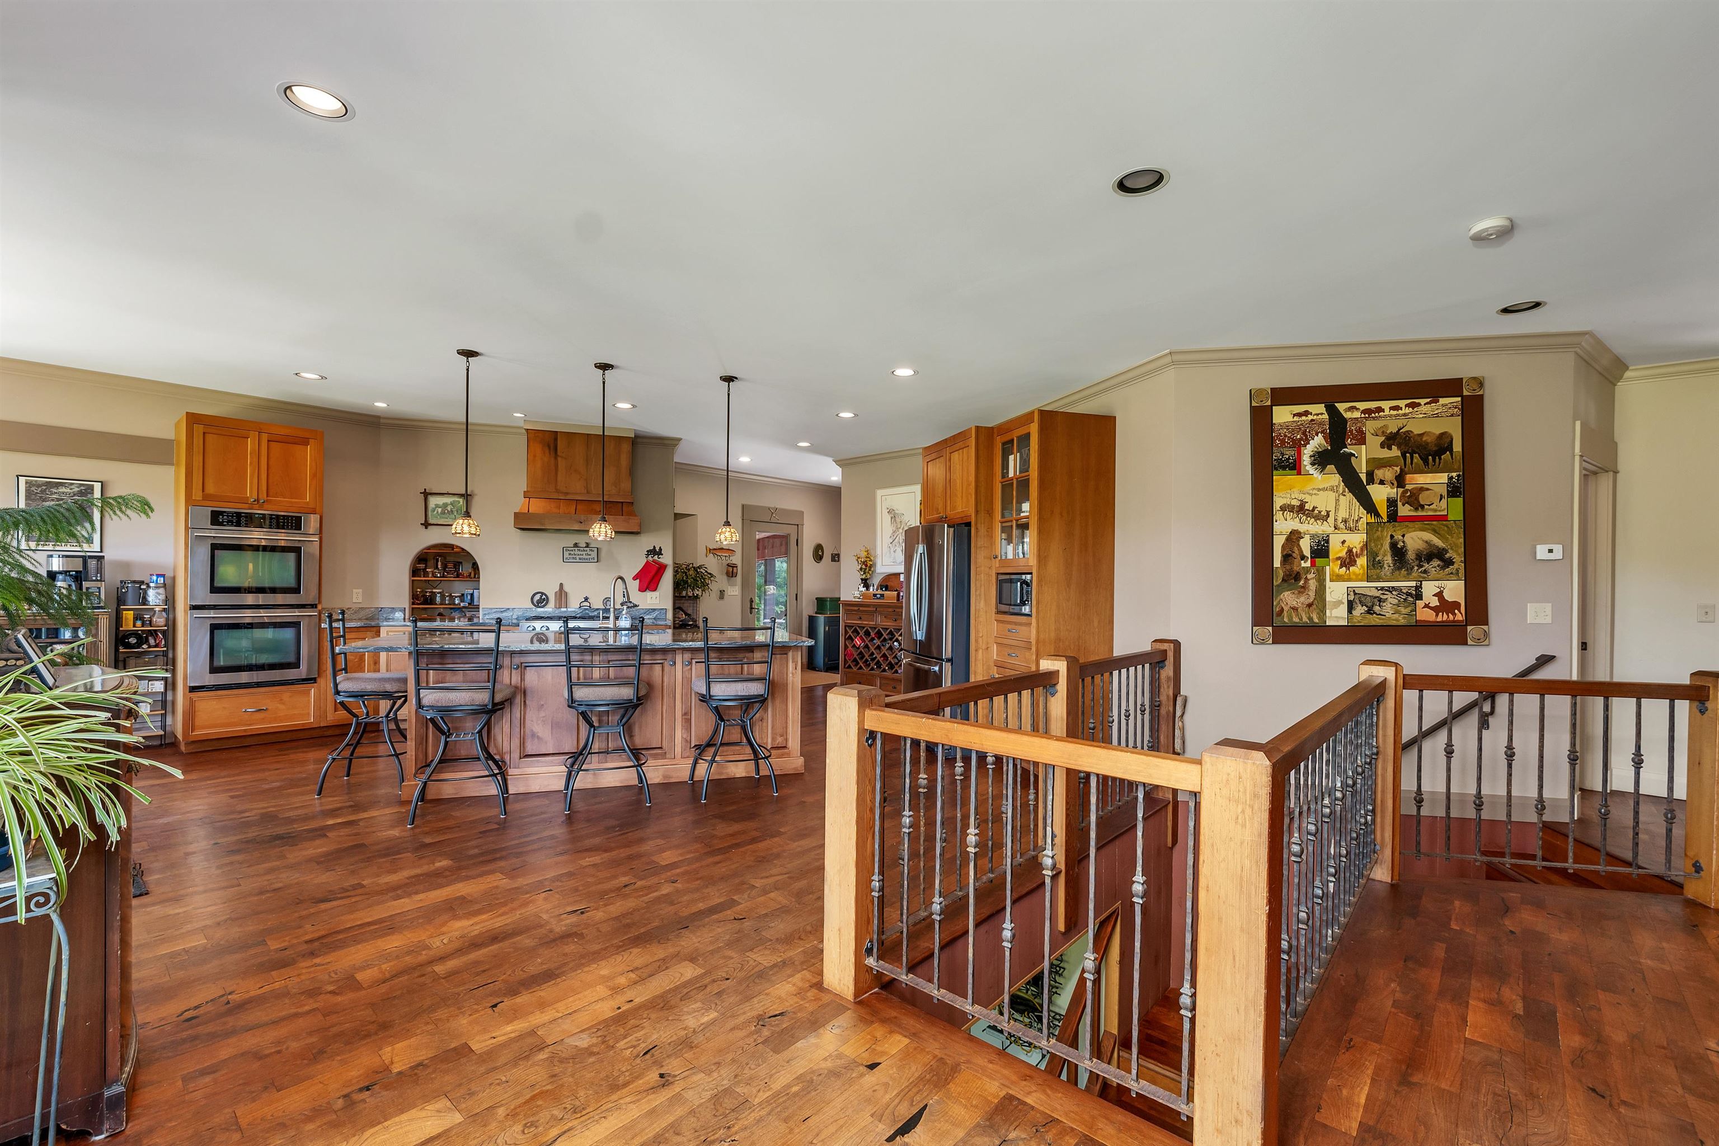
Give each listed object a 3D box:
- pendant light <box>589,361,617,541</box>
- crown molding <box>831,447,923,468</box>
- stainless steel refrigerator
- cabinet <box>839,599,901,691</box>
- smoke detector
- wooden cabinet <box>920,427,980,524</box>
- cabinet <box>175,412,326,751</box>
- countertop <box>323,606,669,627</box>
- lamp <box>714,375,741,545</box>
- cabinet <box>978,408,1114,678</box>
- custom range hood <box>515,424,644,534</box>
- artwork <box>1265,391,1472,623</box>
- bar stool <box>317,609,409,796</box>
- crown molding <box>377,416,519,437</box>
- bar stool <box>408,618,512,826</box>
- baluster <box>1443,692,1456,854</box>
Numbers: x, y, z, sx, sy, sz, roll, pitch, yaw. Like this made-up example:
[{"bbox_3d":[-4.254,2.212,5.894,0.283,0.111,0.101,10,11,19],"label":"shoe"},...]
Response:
[{"bbox_3d":[-1.734,-0.805,4.508,0.168,1.177,0.168,1,0,0],"label":"pendant light"},{"bbox_3d":[0.205,-1.248,7.360,1.150,0.100,0.100,-1,-2,33],"label":"crown molding"},{"bbox_3d":[0.920,0.530,5.660,0.830,1.780,0.890,1,-2,-19],"label":"stainless steel refrigerator"},{"bbox_3d":[0.290,0.870,7.090,0.920,1.130,0.430,-1,-2,33],"label":"cabinet"},{"bbox_3d":[2.450,-1.328,2.588,0.132,0.042,0.132,1,0,0],"label":"smoke detector"},{"bbox_3d":[1.010,-0.731,5.398,0.680,0.665,0.920,1,0,-18],"label":"wooden cabinet"},{"bbox_3d":[-4.910,0.100,5.430,0.630,2.490,0.790,-2,-2,41],"label":"cabinet"},{"bbox_3d":[-3.070,0.395,5.930,2.650,0.160,0.640,1,-2,-19],"label":"countertop"},{"bbox_3d":[-0.950,-0.806,4.800,0.170,1.210,0.170,0,-2,-16],"label":"lamp"},{"bbox_3d":[1.460,0.115,5.090,0.660,2.470,0.600,1,-2,-19],"label":"cabinet"},{"bbox_3d":[-2.567,-0.835,6.177,1.040,0.930,0.500,1,-2,-19],"label":"custom range hood"},{"bbox_3d":[2.960,-0.345,3.916,1.070,1.380,0.035,1,0,9],"label":"artwork"},{"bbox_3d":[-3.030,0.784,4.177,0.510,1.090,0.490,1,0,-28],"label":"bar stool"},{"bbox_3d":[-3.620,-1.308,6.000,1.140,0.100,0.100,1,-2,-19],"label":"crown molding"},{"bbox_3d":[-2.150,0.790,3.650,0.450,1.040,0.480,0,-2,-10],"label":"bar stool"},{"bbox_3d":[2.674,0.921,3.034,0.036,0.768,0.036,1,0,12],"label":"baluster"}]

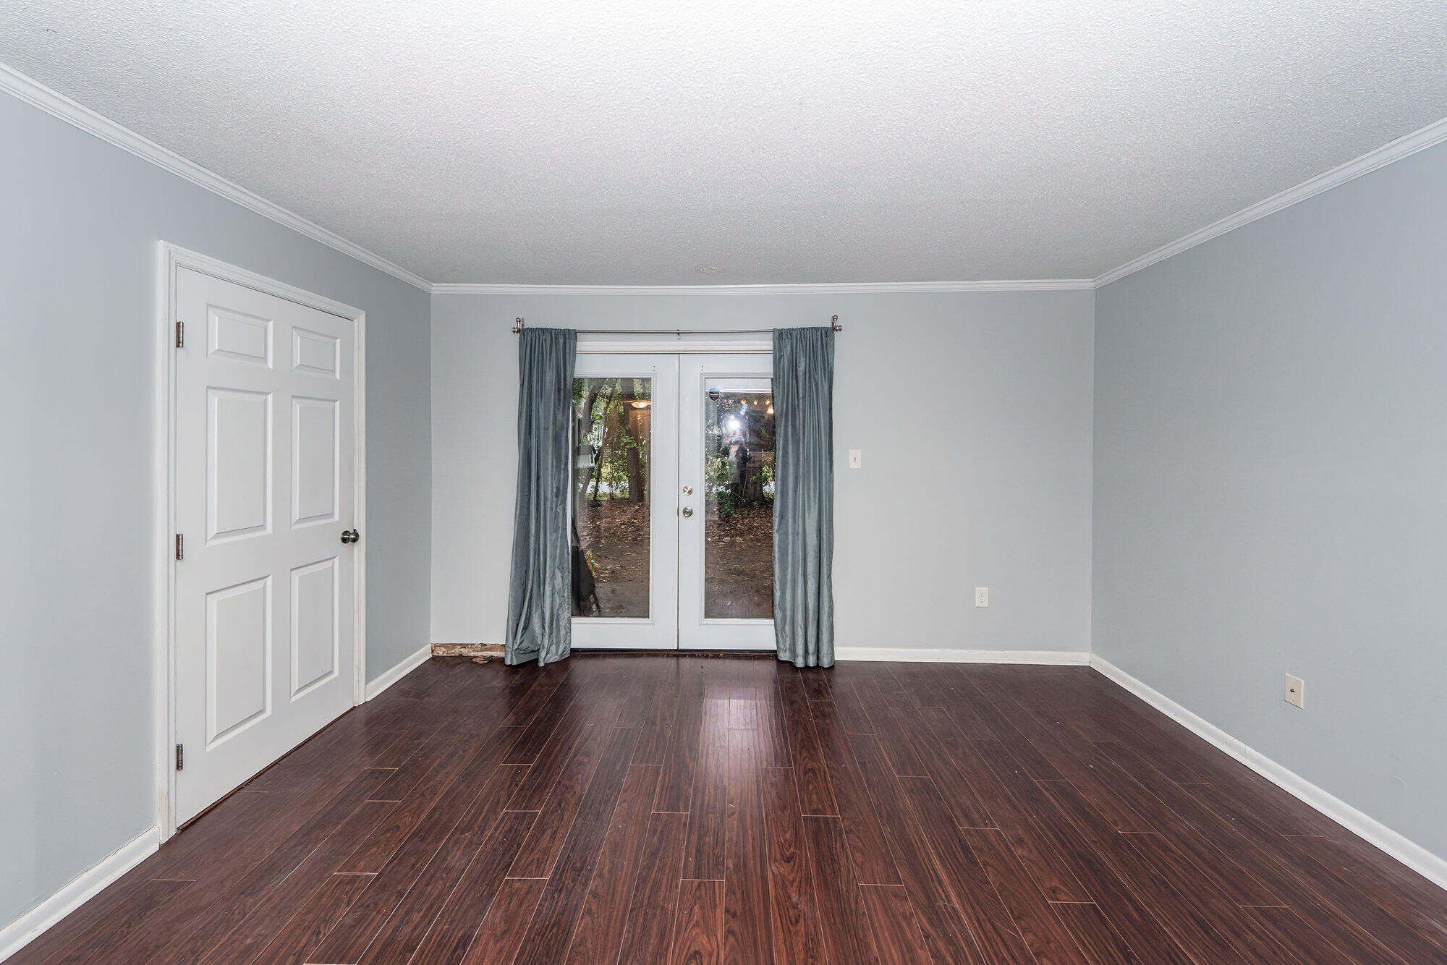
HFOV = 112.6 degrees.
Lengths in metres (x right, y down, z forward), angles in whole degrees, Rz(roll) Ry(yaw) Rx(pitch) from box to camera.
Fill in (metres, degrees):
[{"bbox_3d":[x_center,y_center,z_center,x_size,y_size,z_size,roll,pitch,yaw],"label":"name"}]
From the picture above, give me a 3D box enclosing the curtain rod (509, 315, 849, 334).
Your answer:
[{"bbox_3d":[-0.304,-1.022,3.096,2.127,0.100,0.100,0,3,2],"label":"curtain rod"}]

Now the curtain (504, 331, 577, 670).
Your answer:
[{"bbox_3d":[-1.163,0.076,3.079,0.460,2.157,0.130,0,3,2],"label":"curtain"}]

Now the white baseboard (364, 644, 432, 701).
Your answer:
[{"bbox_3d":[-1.937,1.139,2.918,0.018,0.085,0.575,0,3,2],"label":"white baseboard"}]

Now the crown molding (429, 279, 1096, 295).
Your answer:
[{"bbox_3d":[0.210,-1.258,3.113,4.289,0.062,0.045,0,3,2],"label":"crown molding"}]

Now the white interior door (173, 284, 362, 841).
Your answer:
[{"bbox_3d":[-1.976,0.204,2.150,0.055,2.035,0.810,0,3,2],"label":"white interior door"}]

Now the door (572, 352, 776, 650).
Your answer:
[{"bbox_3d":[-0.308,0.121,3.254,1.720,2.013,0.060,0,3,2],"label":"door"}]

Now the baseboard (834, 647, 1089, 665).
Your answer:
[{"bbox_3d":[1.516,1.130,3.094,1.670,0.085,0.018,0,3,2],"label":"baseboard"}]

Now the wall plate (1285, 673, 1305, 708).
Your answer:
[{"bbox_3d":[2.313,0.844,1.957,0.010,0.115,0.071,0,3,2],"label":"wall plate"}]

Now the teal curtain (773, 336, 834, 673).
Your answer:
[{"bbox_3d":[0.501,0.085,3.030,0.399,2.137,0.130,0,3,2],"label":"teal curtain"}]

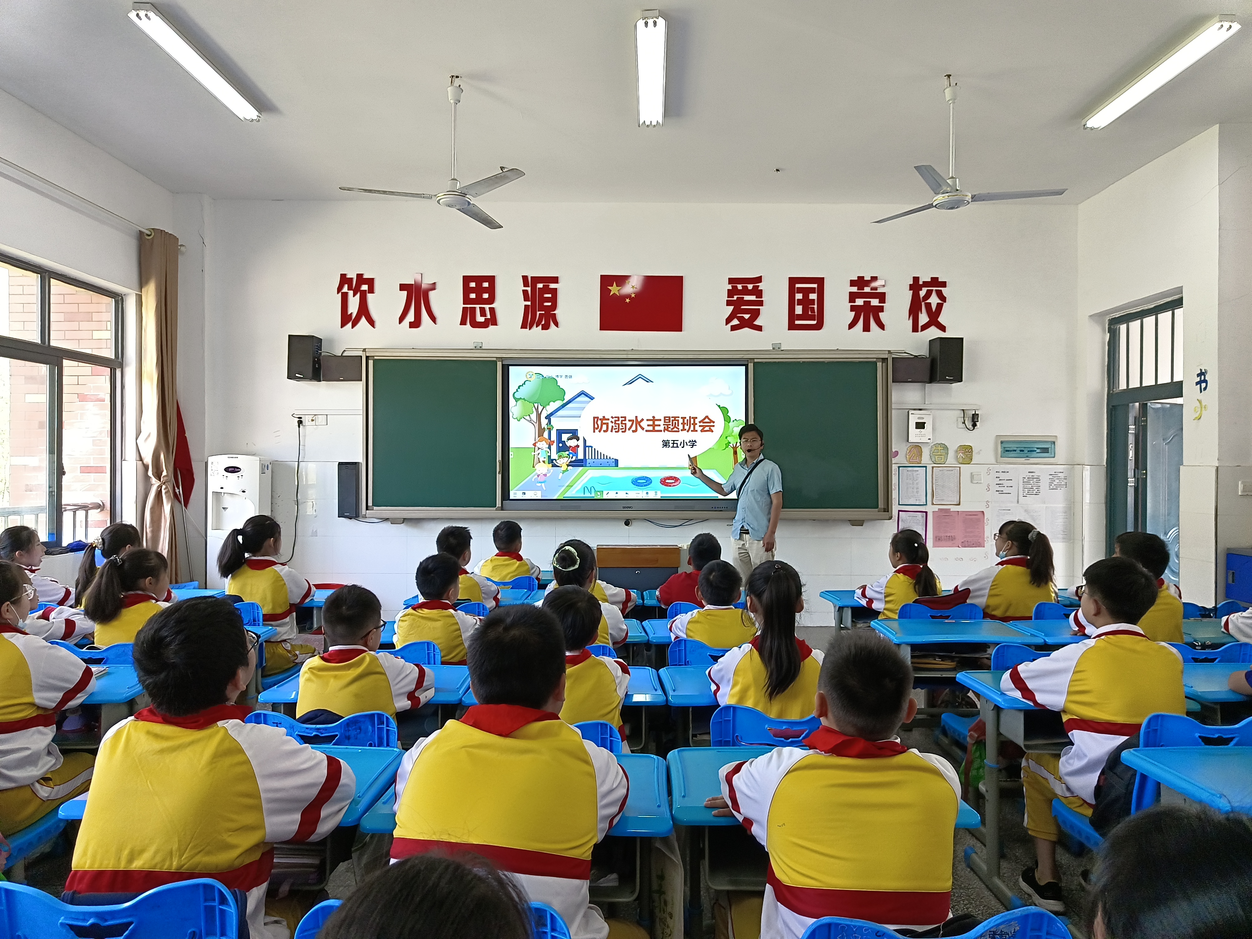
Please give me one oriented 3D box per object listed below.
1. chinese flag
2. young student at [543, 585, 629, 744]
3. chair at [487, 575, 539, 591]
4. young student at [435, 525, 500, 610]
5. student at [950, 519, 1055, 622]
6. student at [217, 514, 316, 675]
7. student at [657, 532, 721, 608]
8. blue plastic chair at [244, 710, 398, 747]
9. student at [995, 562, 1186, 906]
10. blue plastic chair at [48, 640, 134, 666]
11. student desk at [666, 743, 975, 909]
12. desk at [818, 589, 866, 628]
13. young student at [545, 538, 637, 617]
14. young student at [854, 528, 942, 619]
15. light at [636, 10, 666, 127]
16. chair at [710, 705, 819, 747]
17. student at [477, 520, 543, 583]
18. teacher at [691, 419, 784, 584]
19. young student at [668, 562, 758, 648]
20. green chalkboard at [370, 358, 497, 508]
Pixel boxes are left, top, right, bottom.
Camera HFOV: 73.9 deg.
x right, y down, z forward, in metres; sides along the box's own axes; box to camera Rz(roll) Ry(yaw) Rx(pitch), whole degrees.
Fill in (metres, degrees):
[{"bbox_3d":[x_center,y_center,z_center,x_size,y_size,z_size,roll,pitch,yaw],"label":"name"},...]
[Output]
[{"bbox_3d":[0.128,-1.363,6.830,0.680,0.465,0.020,0,0,0],"label":"chinese flag"},{"bbox_3d":[-0.145,0.817,2.461,0.400,0.970,0.560,0,0,6],"label":"young student"},{"bbox_3d":[-0.720,0.990,5.120,0.420,0.730,0.450,0,0,0],"label":"chair"},{"bbox_3d":[-0.837,0.782,4.221,0.420,1.010,0.560,0,0,10],"label":"young student"},{"bbox_3d":[1.830,0.796,4.020,0.450,1.140,0.570,0,0,-12],"label":"student"},{"bbox_3d":[-1.680,0.789,4.000,0.430,1.130,0.570,0,0,13],"label":"student"},{"bbox_3d":[0.373,0.802,4.221,0.440,0.980,0.560,0,0,0],"label":"student"},{"bbox_3d":[-0.765,0.966,2.250,0.400,0.708,0.430,0,0,1],"label":"blue plastic chair"},{"bbox_3d":[1.290,0.778,2.370,0.410,1.084,0.620,0,0,-13],"label":"student"},{"bbox_3d":[-1.980,0.990,3.270,0.420,0.730,0.450,0,0,3],"label":"blue plastic chair"},{"bbox_3d":[0.397,0.994,1.810,0.610,0.652,0.410,0,0,2],"label":"student desk"},{"bbox_3d":[1.390,1.019,4.440,0.610,0.690,0.400,0,0,0],"label":"desk"},{"bbox_3d":[-0.191,0.800,4.221,0.440,0.980,0.560,0,0,6],"label":"young student"},{"bbox_3d":[1.360,0.805,4.120,0.400,1.030,0.580,0,0,-20],"label":"young student"},{"bbox_3d":[0.139,-2.165,4.590,0.160,0.080,1.220,0,0,2],"label":"light"},{"bbox_3d":[0.440,1.000,2.400,0.420,0.730,0.450,0,0,0],"label":"chair"},{"bbox_3d":[-0.693,0.783,4.956,0.400,1.000,0.560,0,0,5],"label":"student"},{"bbox_3d":[0.800,0.500,5.850,0.630,1.640,0.420,0,0,33],"label":"teacher"},{"bbox_3d":[0.335,0.825,3.140,0.400,0.990,0.580,0,0,0],"label":"young student"},{"bbox_3d":[-1.554,-0.284,6.710,1.040,1.210,0.040,0,0,0],"label":"green chalkboard"}]

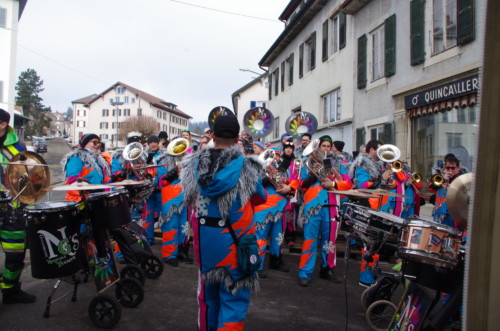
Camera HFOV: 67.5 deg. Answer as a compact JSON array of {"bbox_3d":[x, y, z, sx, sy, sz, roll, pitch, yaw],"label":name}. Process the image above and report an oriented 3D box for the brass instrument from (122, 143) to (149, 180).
[{"bbox_3d":[-1.398,-0.031,4.650,0.280,0.300,0.560,0,-34,4],"label":"brass instrument"}]

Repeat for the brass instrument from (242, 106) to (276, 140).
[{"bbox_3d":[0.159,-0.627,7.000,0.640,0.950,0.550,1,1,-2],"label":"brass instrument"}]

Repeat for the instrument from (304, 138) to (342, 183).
[{"bbox_3d":[0.835,-0.046,4.280,0.580,0.290,0.270,44,-15,-16],"label":"instrument"}]

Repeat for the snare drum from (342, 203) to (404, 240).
[{"bbox_3d":[0.871,0.404,2.650,0.400,0.170,0.400,14,2,16],"label":"snare drum"}]

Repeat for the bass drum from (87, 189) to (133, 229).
[{"bbox_3d":[-1.300,0.415,3.450,0.380,0.310,0.380,-7,2,-11],"label":"bass drum"}]

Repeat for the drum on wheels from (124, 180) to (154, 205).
[{"bbox_3d":[-1.257,0.314,4.200,0.370,0.220,0.370,-18,3,-11],"label":"drum on wheels"}]

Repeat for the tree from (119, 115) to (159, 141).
[{"bbox_3d":[-16.908,-4.951,57.000,6.200,5.800,6.000,1,1,0],"label":"tree"}]

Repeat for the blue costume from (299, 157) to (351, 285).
[{"bbox_3d":[0.900,0.628,4.520,0.580,1.500,0.440,1,-1,25],"label":"blue costume"}]

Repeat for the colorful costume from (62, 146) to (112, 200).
[{"bbox_3d":[-1.966,0.529,4.500,0.430,1.450,0.540,2,2,41],"label":"colorful costume"}]

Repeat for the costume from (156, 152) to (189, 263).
[{"bbox_3d":[-1.022,0.572,5.100,0.540,1.480,0.400,1,1,-7],"label":"costume"}]

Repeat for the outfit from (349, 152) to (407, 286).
[{"bbox_3d":[1.482,0.622,4.350,0.580,1.500,0.430,1,1,-6],"label":"outfit"}]

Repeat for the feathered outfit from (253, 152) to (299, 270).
[{"bbox_3d":[0.341,0.628,5.000,0.570,1.500,0.440,1,0,23],"label":"feathered outfit"}]

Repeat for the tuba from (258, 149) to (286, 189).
[{"bbox_3d":[0.283,0.042,4.500,0.320,0.600,0.290,-26,23,8],"label":"tuba"}]

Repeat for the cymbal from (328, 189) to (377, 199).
[{"bbox_3d":[0.838,0.228,3.000,0.410,0.045,0.410,6,2,0],"label":"cymbal"}]

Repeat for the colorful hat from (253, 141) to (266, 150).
[{"bbox_3d":[0.152,-0.316,6.000,0.230,0.170,0.200,1,-1,-30],"label":"colorful hat"}]

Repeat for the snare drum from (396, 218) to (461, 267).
[{"bbox_3d":[1.233,0.521,2.550,0.375,0.210,0.375,11,-12,16],"label":"snare drum"}]

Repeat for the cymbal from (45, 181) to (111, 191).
[{"bbox_3d":[-1.398,0.167,3.050,0.505,0.055,0.505,-2,0,0],"label":"cymbal"}]

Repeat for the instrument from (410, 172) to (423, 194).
[{"bbox_3d":[2.218,0.227,5.000,0.150,0.240,0.550,2,1,18],"label":"instrument"}]

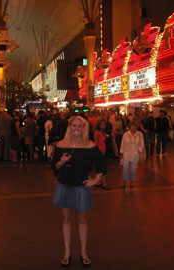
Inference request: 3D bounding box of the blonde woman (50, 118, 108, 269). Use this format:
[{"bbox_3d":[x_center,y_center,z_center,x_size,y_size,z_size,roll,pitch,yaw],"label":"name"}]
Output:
[{"bbox_3d":[-0.085,0.620,4.340,0.620,1.660,0.380,0,3,0],"label":"blonde woman"}]

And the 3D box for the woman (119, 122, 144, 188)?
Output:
[{"bbox_3d":[1.065,0.485,9.220,0.560,1.560,0.340,0,3,5],"label":"woman"}]

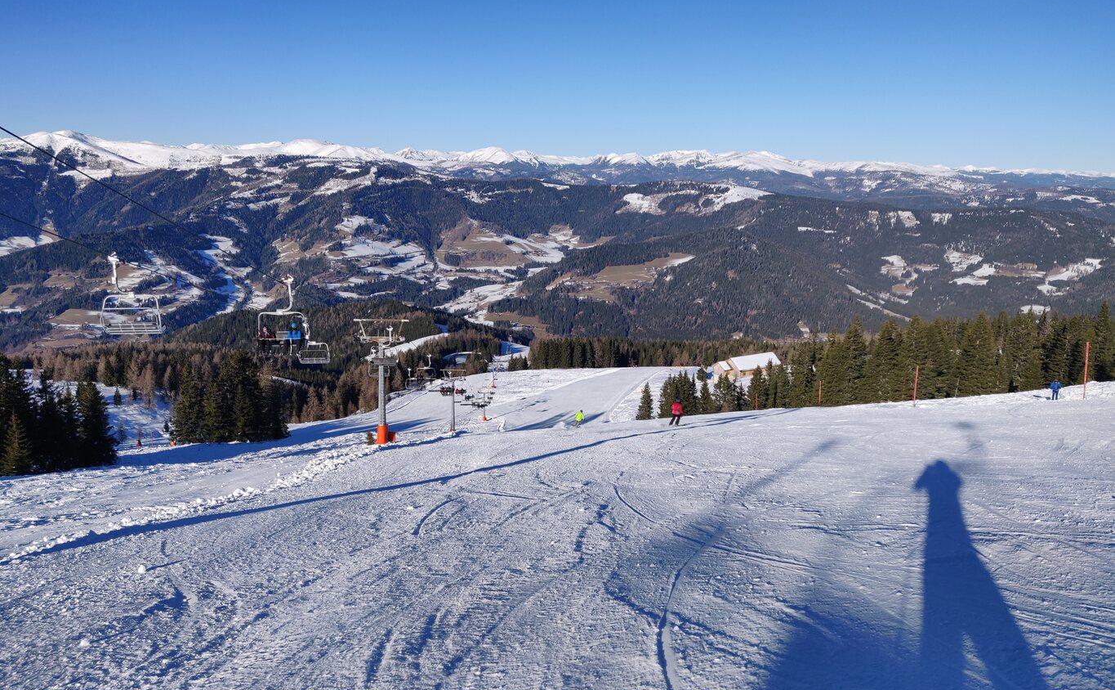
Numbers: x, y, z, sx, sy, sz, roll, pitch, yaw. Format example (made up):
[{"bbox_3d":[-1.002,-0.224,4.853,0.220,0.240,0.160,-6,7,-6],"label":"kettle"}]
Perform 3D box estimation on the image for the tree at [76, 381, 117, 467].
[{"bbox_3d":[-45.880,7.690,80.870,4.070,8.390,4.070,1,12,0],"label":"tree"}]

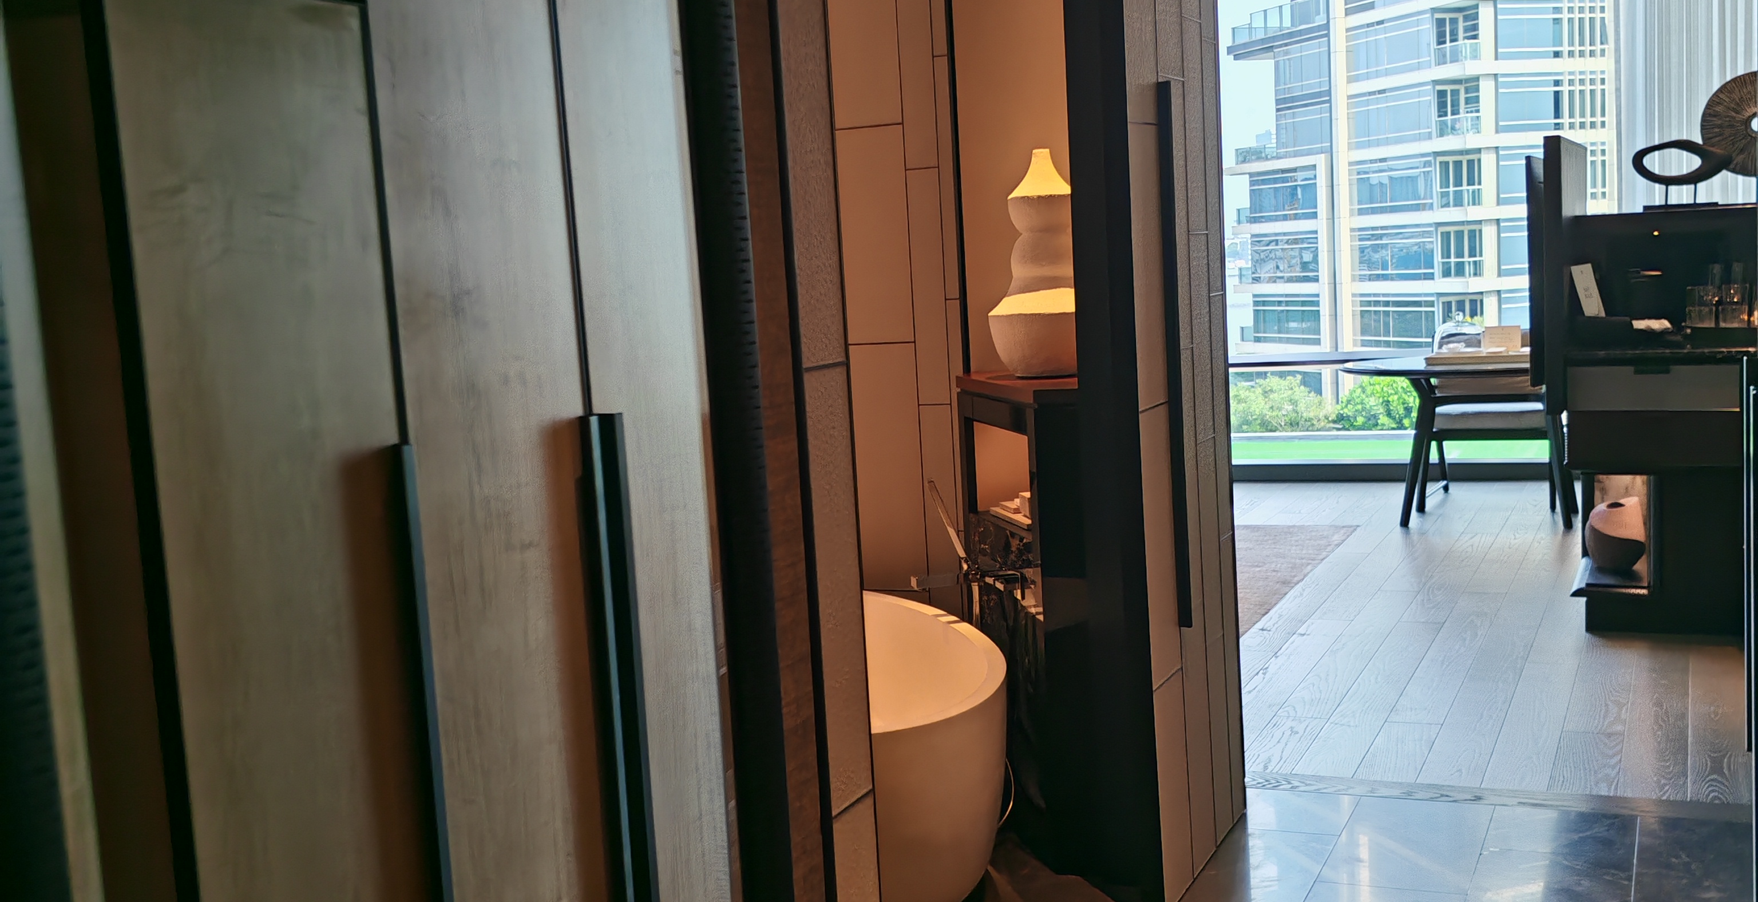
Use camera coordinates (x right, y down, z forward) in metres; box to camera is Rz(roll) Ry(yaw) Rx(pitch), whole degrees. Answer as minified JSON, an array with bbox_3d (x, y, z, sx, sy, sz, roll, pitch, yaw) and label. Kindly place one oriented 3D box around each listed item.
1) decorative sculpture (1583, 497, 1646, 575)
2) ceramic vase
[{"bbox_3d":[2.478,0.280,5.916,0.207,0.241,0.196,-1,6,25],"label":"decorative sculpture"},{"bbox_3d":[0.389,-0.434,4.084,0.280,0.525,0.280,-1,6,25],"label":"ceramic vase"}]

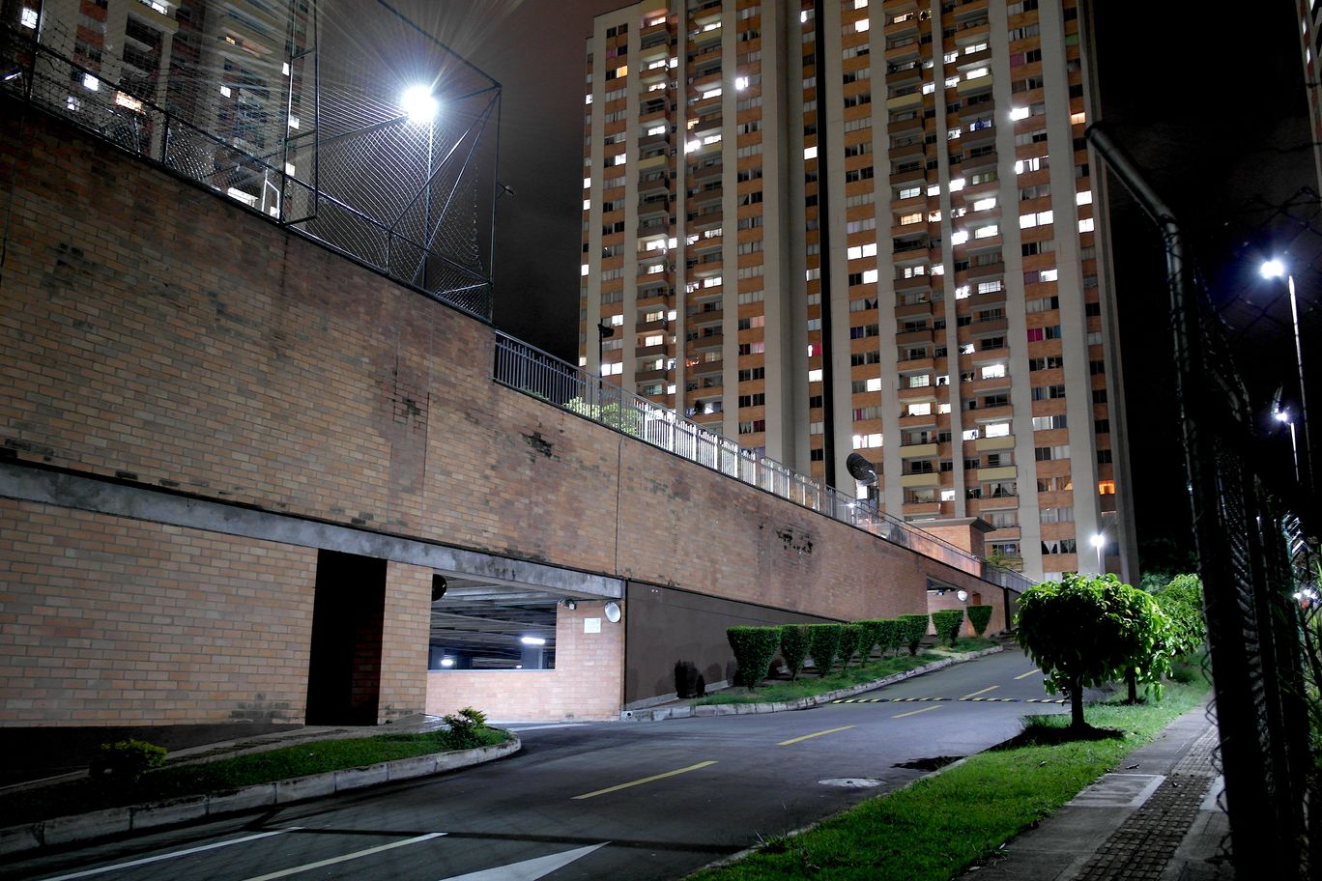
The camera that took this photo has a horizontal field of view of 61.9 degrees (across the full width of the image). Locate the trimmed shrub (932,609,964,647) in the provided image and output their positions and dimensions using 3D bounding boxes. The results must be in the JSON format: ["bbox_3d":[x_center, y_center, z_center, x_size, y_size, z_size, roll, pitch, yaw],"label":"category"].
[{"bbox_3d":[9.854,6.466,38.000,1.086,1.302,1.086,-7,-15,28],"label":"trimmed shrub"}]

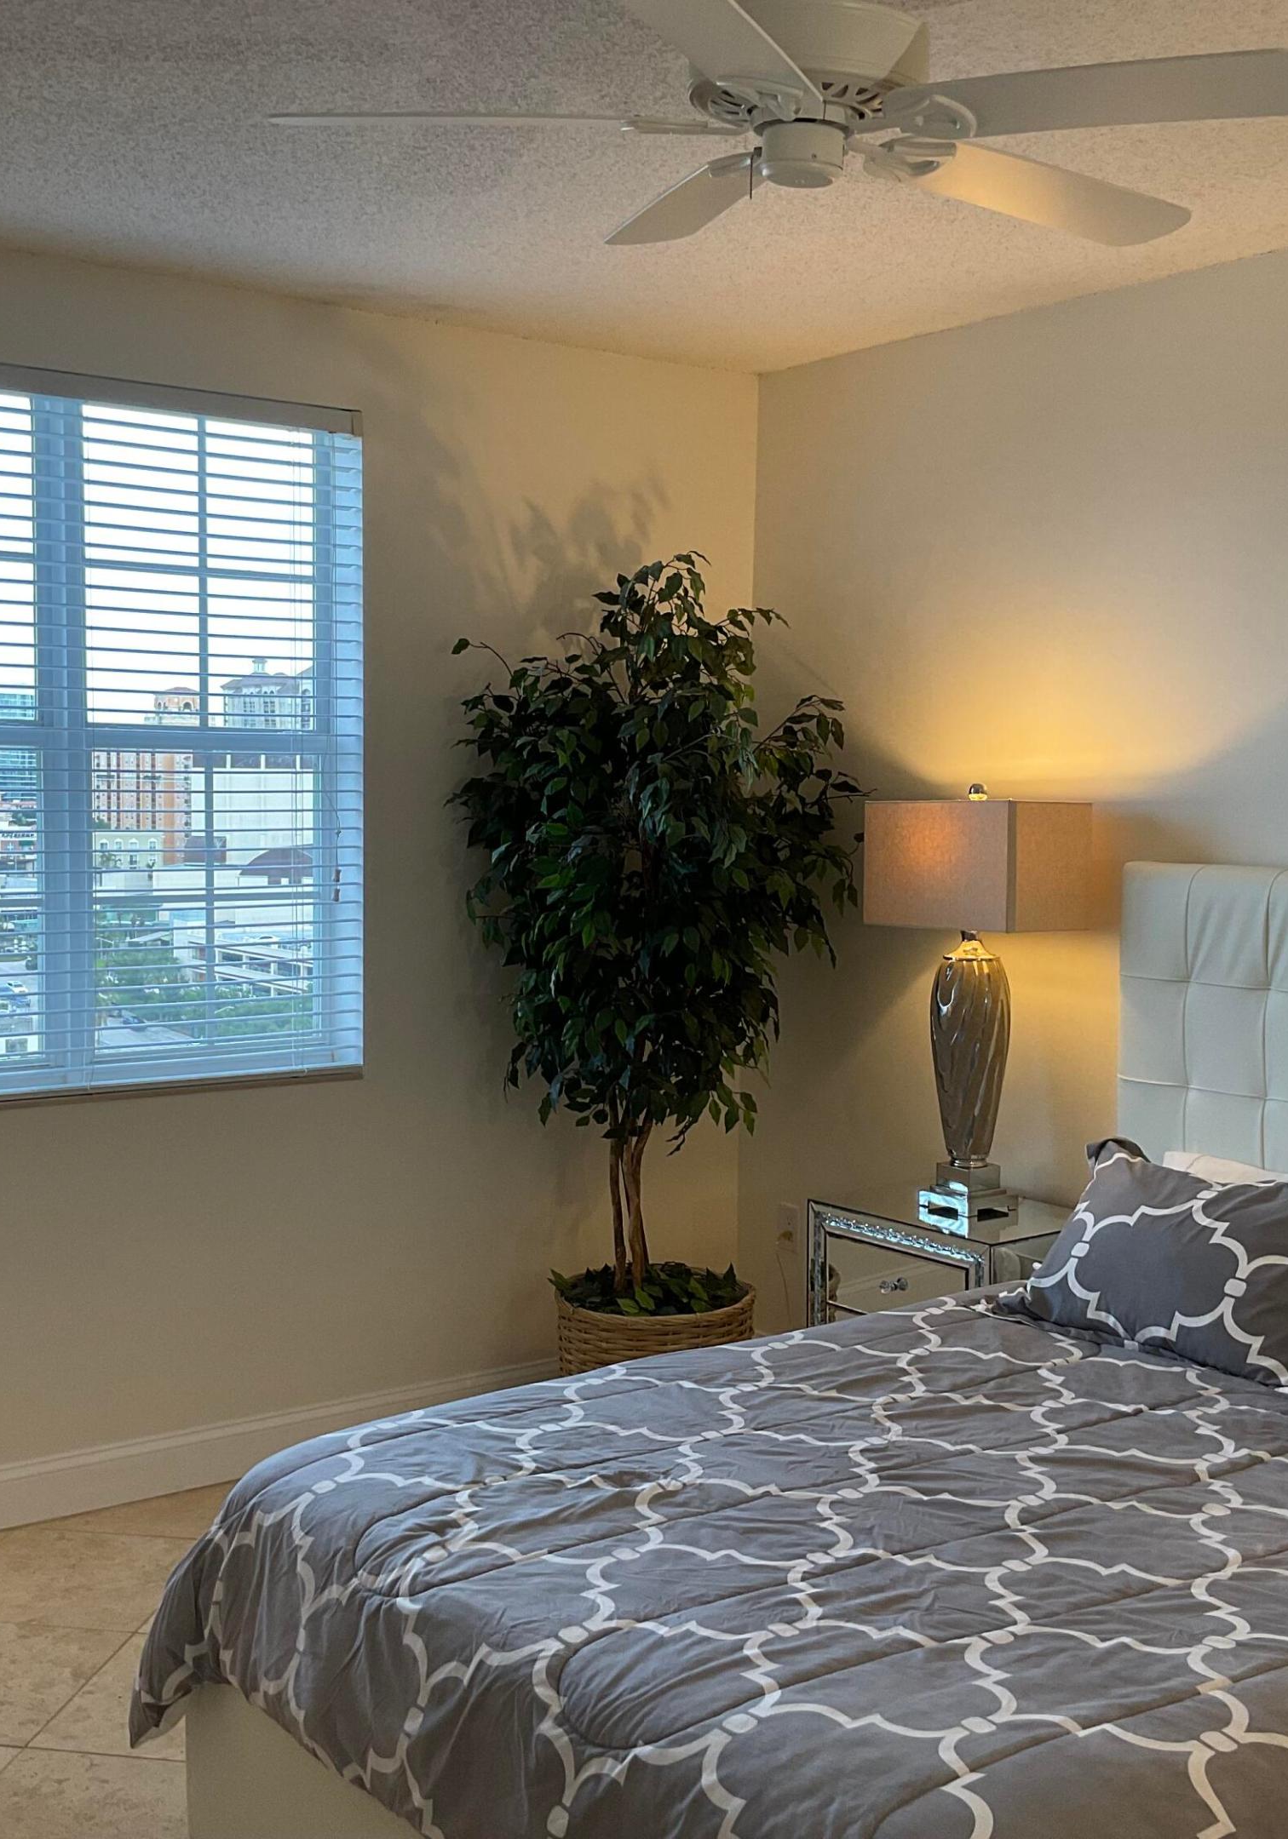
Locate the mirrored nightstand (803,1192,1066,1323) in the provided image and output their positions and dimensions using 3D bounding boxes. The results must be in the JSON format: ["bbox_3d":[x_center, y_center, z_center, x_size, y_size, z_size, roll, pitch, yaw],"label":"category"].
[{"bbox_3d":[0.705,0.974,4.546,0.435,0.674,0.554,-2,5,-36],"label":"mirrored nightstand"}]

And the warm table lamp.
[{"bbox_3d":[0.723,0.172,4.506,0.249,0.933,0.434,-2,5,-36],"label":"warm table lamp"}]

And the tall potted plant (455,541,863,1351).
[{"bbox_3d":[0.033,0.222,4.796,0.918,2.126,0.898,1,4,0],"label":"tall potted plant"}]

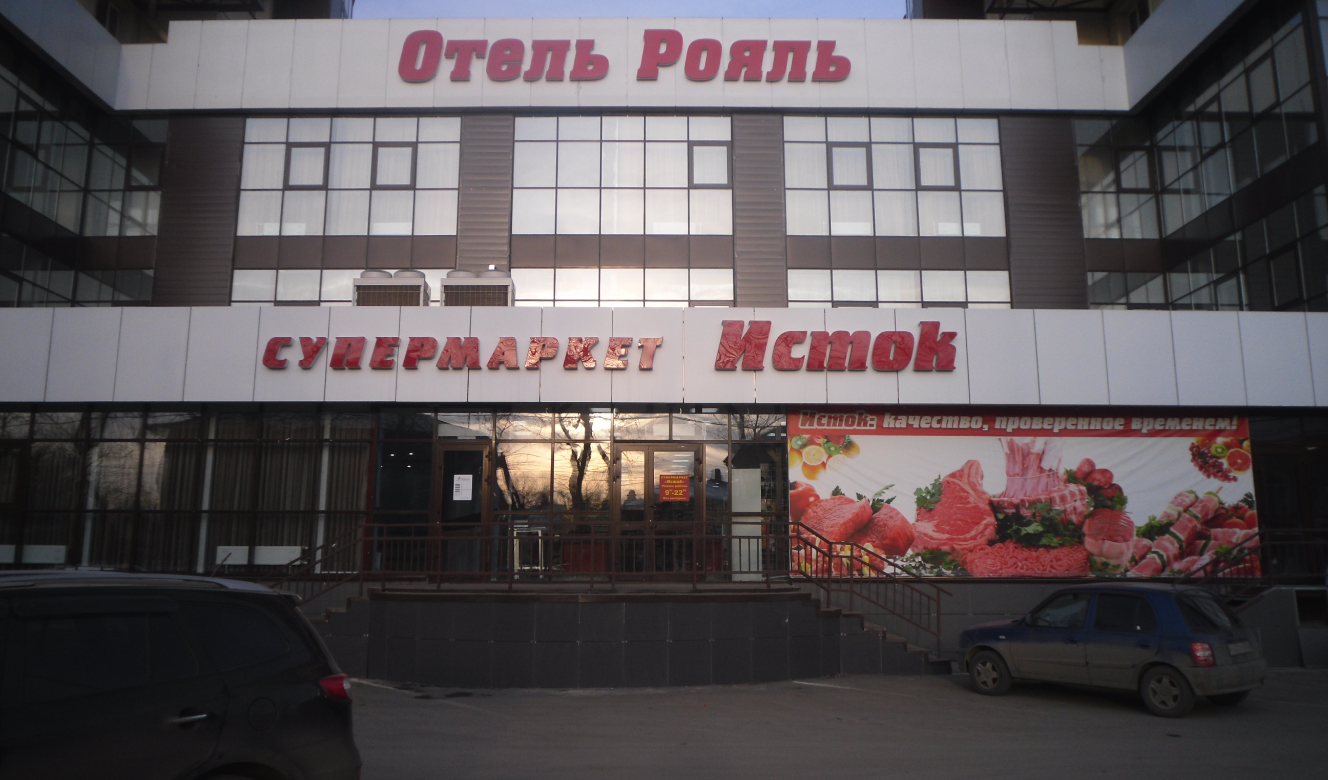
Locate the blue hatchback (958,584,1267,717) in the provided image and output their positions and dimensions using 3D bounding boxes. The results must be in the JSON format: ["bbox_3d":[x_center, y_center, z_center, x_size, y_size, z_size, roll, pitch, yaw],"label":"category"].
[{"bbox_3d":[5.380,3.067,13.235,1.580,1.430,3.650,6,-11,-33],"label":"blue hatchback"}]

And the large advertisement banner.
[{"bbox_3d":[5.864,1.707,17.514,7.633,2.683,0.059,0,-10,0],"label":"large advertisement banner"}]

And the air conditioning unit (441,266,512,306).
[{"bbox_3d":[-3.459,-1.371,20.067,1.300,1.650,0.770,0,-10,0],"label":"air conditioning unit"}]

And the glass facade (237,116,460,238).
[{"bbox_3d":[-6.868,-4.662,23.458,4.796,2.786,0.199,0,-10,0],"label":"glass facade"}]

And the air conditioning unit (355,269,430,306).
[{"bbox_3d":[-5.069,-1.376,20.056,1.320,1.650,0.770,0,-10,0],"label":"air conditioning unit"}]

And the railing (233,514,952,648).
[{"bbox_3d":[-1.025,2.872,15.322,10.643,1.891,1.881,0,-10,0],"label":"railing"}]

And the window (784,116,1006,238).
[{"bbox_3d":[5.173,-4.797,24.142,4.911,2.848,0.130,0,-9,0],"label":"window"}]

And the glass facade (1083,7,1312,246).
[{"bbox_3d":[10.085,-5.027,21.047,1.970,2.806,5.075,0,-10,0],"label":"glass facade"}]

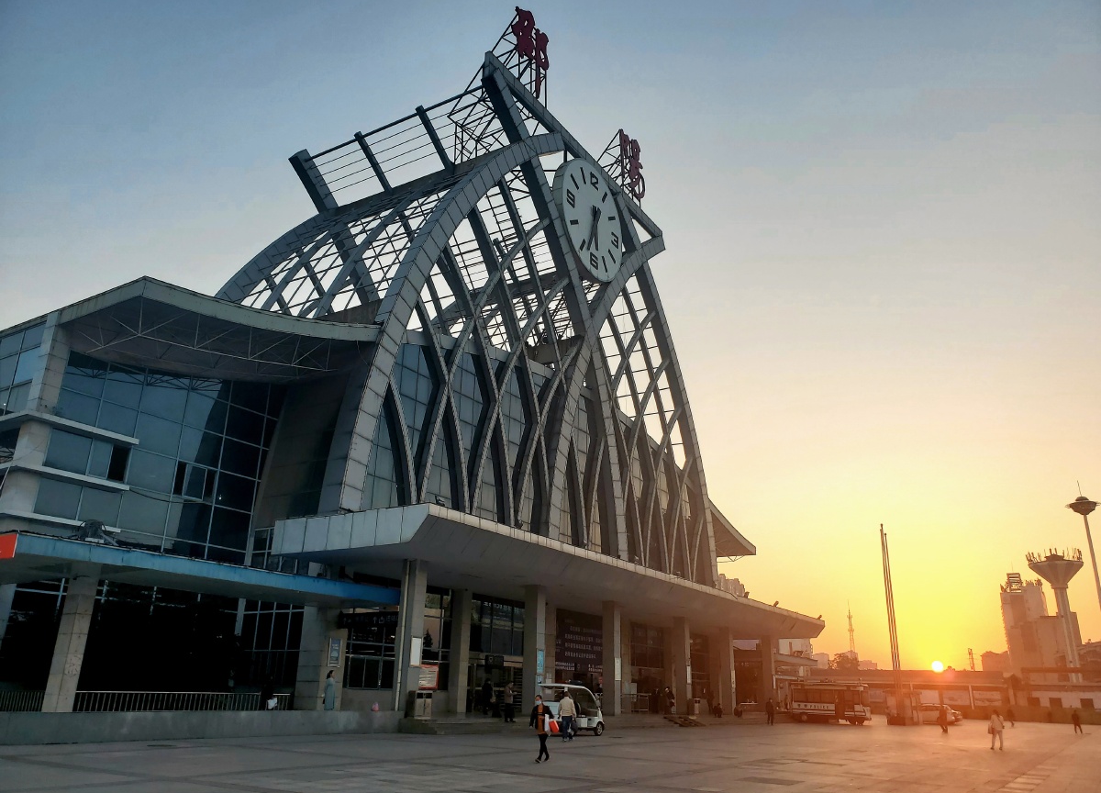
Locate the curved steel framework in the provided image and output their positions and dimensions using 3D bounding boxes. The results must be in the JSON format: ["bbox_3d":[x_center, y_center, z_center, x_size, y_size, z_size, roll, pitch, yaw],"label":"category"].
[{"bbox_3d":[-5.860,-1.524,67.960,22.500,35.600,46.000,-11,-23,32],"label":"curved steel framework"}]

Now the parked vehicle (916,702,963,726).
[{"bbox_3d":[32.479,27.148,70.770,4.500,1.600,1.780,-15,-25,37],"label":"parked vehicle"}]

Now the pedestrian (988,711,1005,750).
[{"bbox_3d":[18.770,14.000,34.864,0.520,1.560,0.400,-3,-20,11],"label":"pedestrian"}]

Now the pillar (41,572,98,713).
[{"bbox_3d":[-14.524,7.511,25.058,0.740,4.030,0.530,-11,-23,30],"label":"pillar"}]

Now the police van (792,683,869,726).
[{"bbox_3d":[21.452,23.718,63.665,5.550,2.750,1.950,-11,-23,30],"label":"police van"}]

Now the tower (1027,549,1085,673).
[{"bbox_3d":[97.157,43.850,155.169,10.900,30.800,10.900,1,-20,0],"label":"tower"}]

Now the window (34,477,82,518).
[{"bbox_3d":[-20.096,4.202,33.837,0.120,1.450,1.760,-11,-23,32],"label":"window"}]

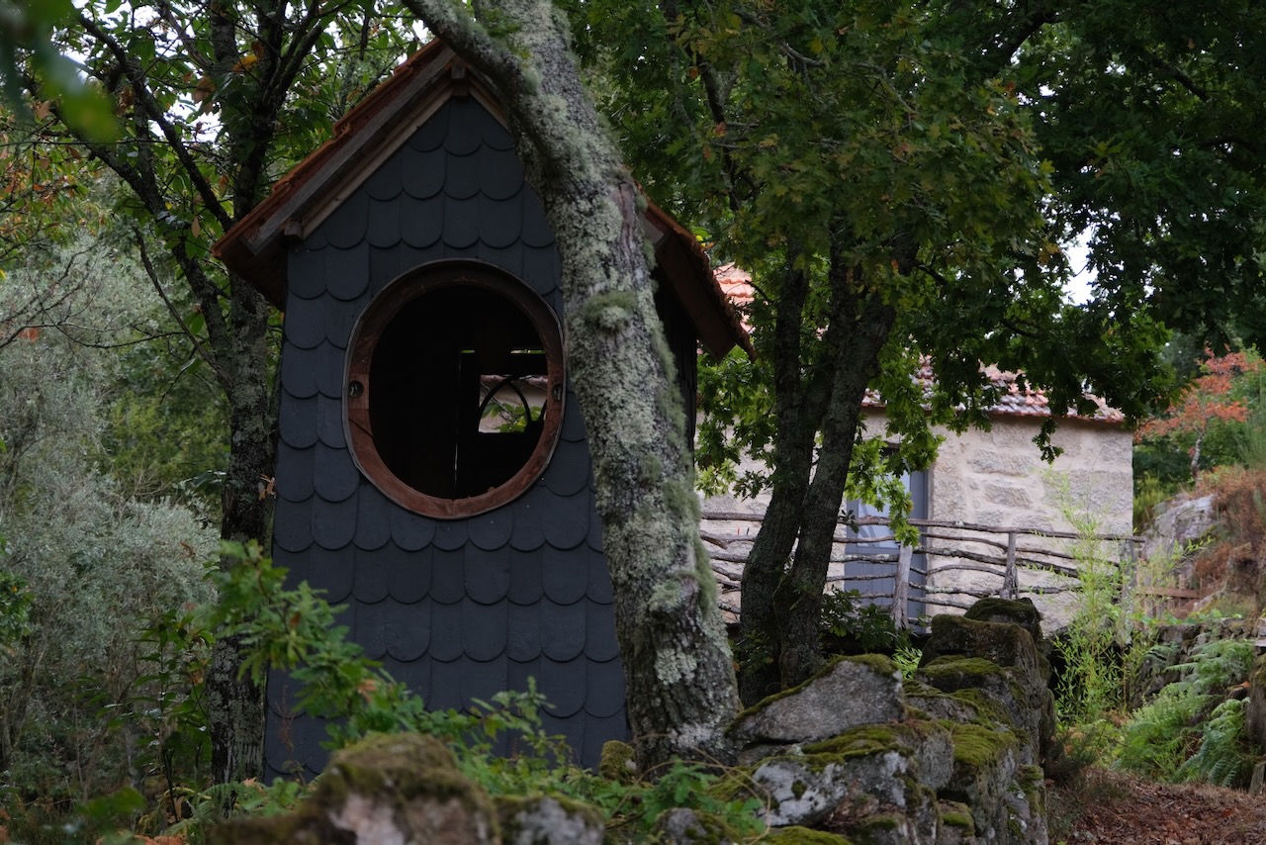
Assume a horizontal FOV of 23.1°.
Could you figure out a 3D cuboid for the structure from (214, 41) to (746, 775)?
[{"bbox_3d":[-0.535,0.095,12.750,1.854,2.910,2.400,0,-8,7],"label":"structure"}]

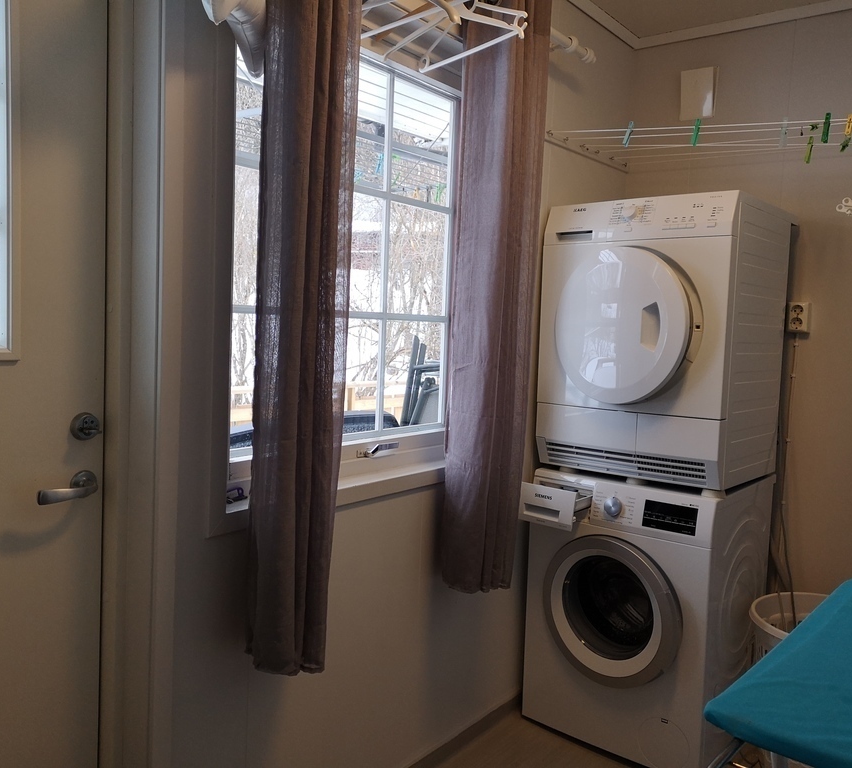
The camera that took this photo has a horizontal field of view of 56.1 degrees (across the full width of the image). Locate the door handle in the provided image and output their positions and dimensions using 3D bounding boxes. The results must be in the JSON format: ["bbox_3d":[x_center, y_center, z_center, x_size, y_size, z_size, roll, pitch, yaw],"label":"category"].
[{"bbox_3d":[-0.631,0.189,1.417,0.058,0.053,0.137,5,5,37],"label":"door handle"}]

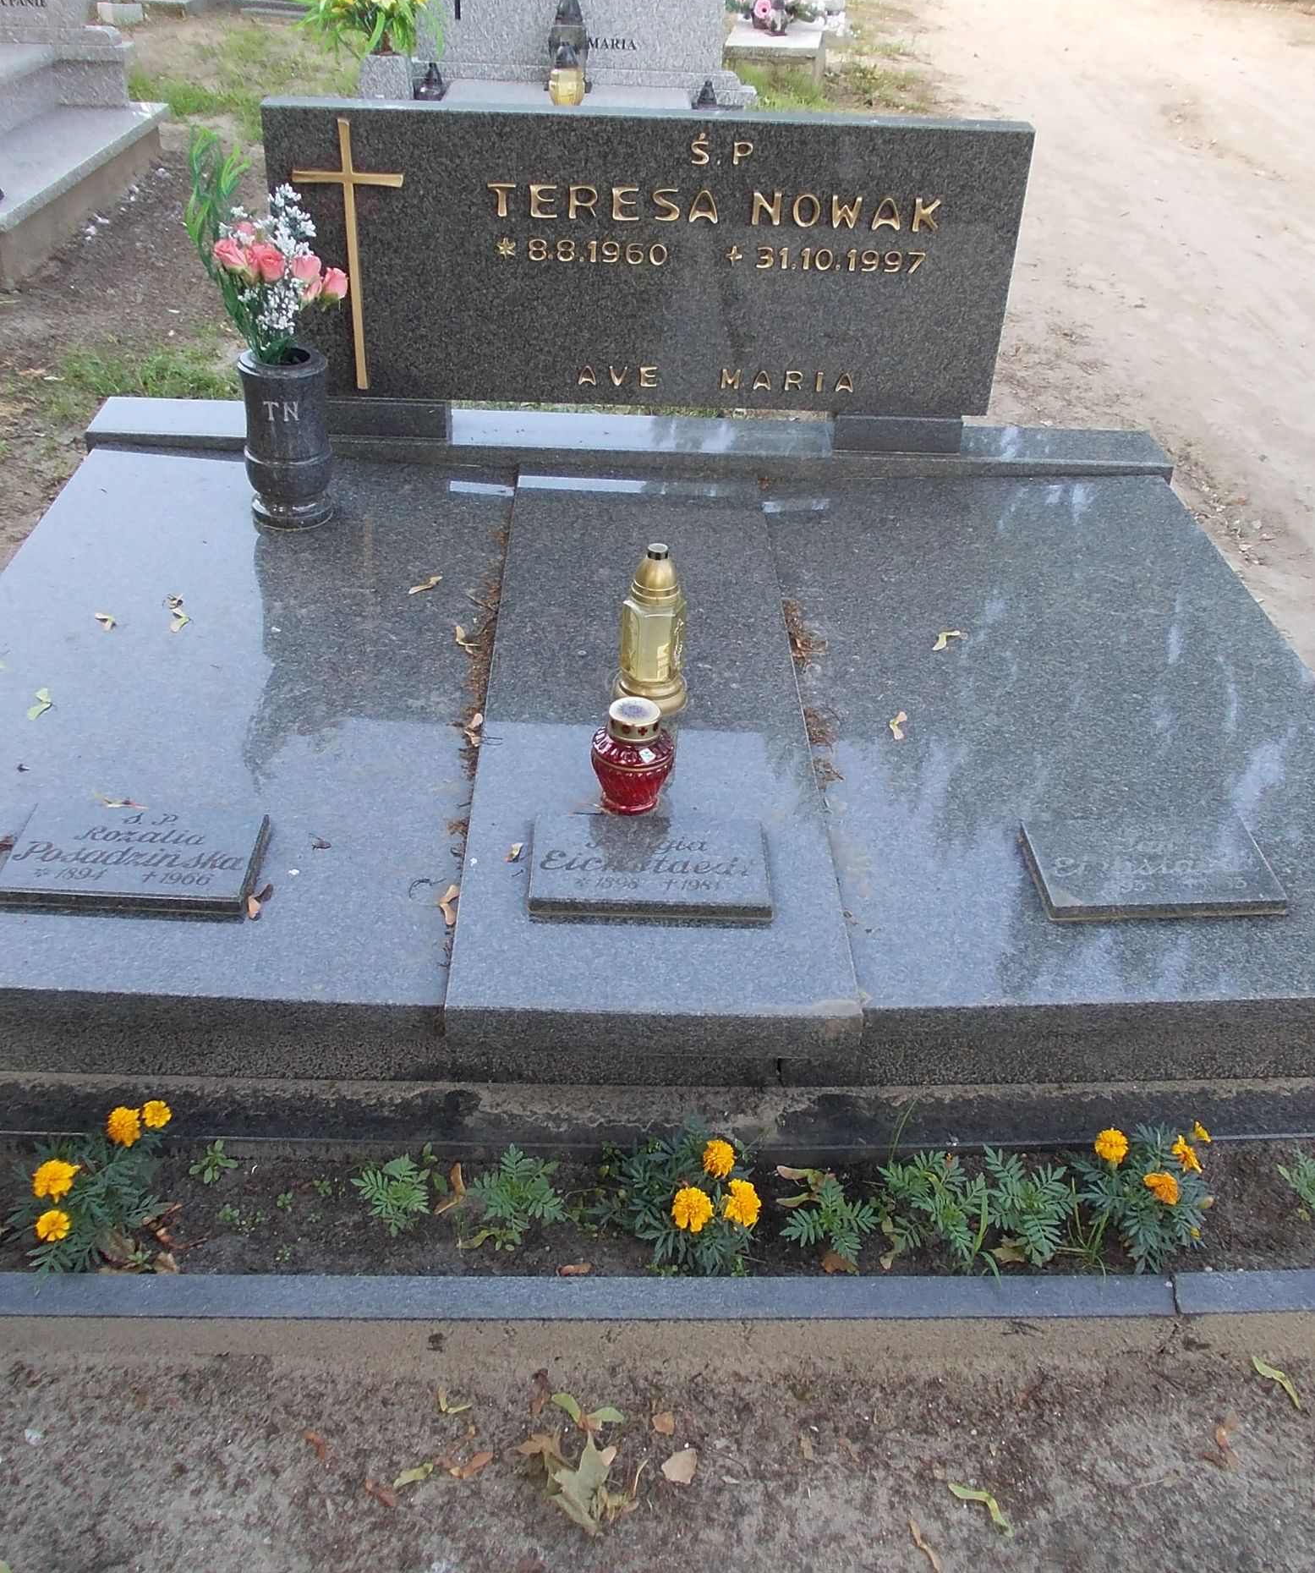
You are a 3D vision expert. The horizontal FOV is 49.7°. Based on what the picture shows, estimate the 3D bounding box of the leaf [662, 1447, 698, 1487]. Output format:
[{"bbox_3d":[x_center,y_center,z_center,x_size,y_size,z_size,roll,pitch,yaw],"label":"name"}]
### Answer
[{"bbox_3d":[0.025,0.706,1.478,0.035,0.010,0.040,9,34,10],"label":"leaf"}]

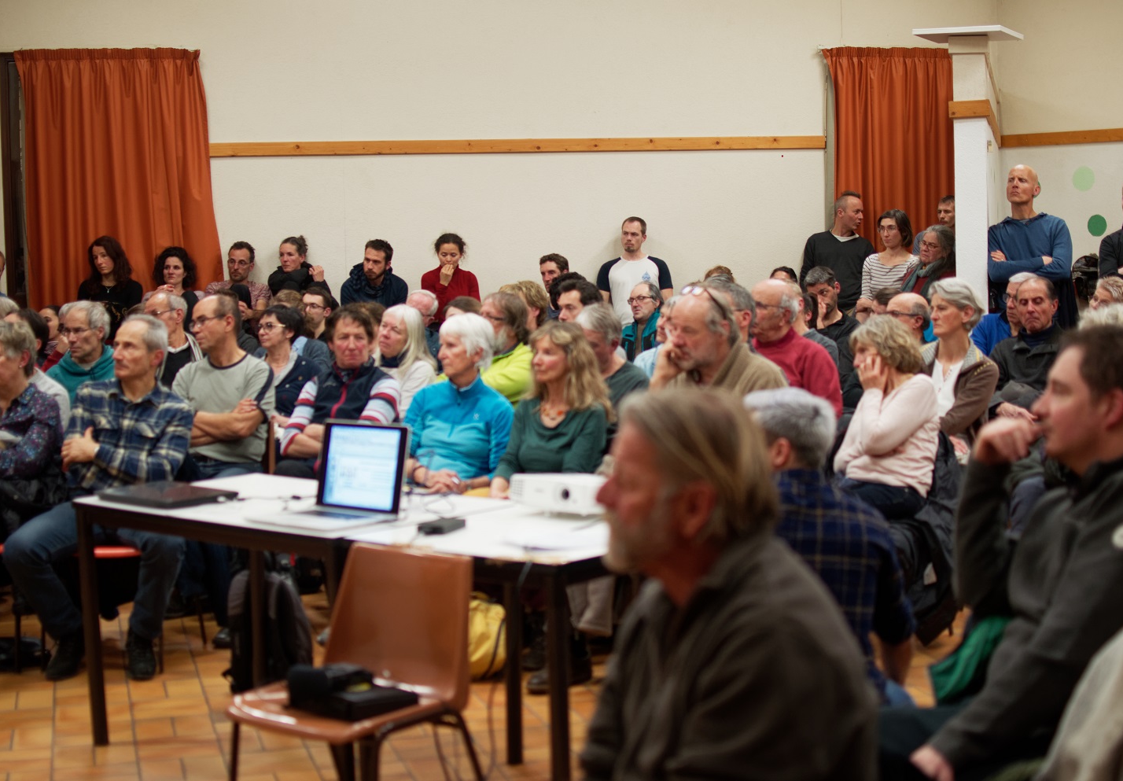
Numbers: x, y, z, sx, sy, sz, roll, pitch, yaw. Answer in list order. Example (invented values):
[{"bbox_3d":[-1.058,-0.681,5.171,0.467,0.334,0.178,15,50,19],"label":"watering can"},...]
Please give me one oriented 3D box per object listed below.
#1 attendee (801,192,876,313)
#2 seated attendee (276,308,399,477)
[{"bbox_3d":[1.792,-0.345,10.710,0.500,1.800,0.330,-2,5,-3],"label":"attendee"},{"bbox_3d":[-0.903,0.310,6.745,0.520,1.260,0.780,-1,5,5],"label":"seated attendee"}]

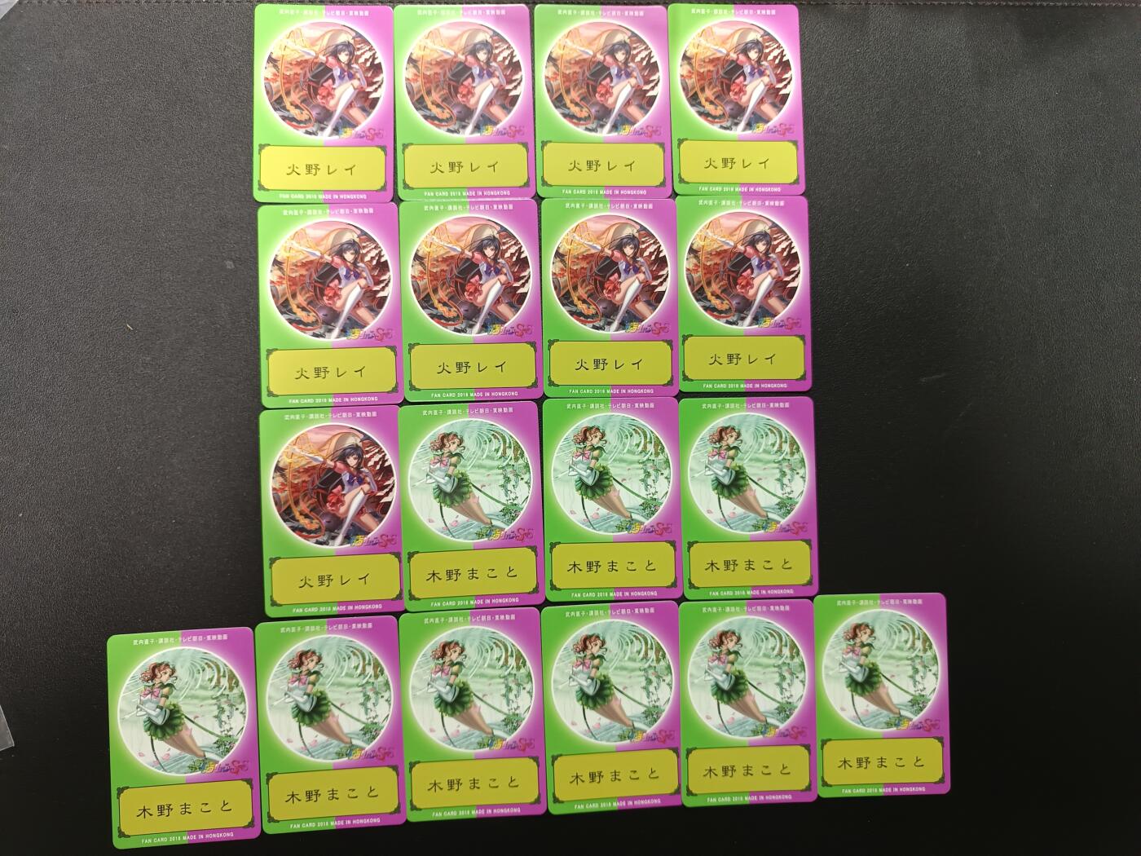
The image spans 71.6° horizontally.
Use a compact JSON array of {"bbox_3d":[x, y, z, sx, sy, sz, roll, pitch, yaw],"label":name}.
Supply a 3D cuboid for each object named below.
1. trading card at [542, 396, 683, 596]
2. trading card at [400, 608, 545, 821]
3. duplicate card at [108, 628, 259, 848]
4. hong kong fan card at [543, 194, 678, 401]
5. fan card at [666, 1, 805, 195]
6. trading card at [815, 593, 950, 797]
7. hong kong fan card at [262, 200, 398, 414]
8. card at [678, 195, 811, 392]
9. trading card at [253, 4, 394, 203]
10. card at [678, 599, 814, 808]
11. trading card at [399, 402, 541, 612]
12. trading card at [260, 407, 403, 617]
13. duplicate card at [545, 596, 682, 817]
[{"bbox_3d":[0.019,0.031,0.346,0.060,0.001,0.088,-1,88,-3],"label":"trading card"},{"bbox_3d":[-0.041,0.123,0.339,0.060,0.001,0.088,-2,88,-3],"label":"trading card"},{"bbox_3d":[-0.161,0.129,0.330,0.060,0.001,0.087,-3,88,-3],"label":"duplicate card"},{"bbox_3d":[0.018,-0.057,0.348,0.060,0.001,0.087,-1,88,-3],"label":"hong kong fan card"},{"bbox_3d":[0.075,-0.148,0.357,0.060,0.001,0.088,-1,88,-3],"label":"fan card"},{"bbox_3d":[0.137,0.117,0.348,0.060,0.001,0.087,0,88,-3],"label":"trading card"},{"bbox_3d":[-0.103,-0.053,0.340,0.060,0.001,0.087,-2,88,-3],"label":"hong kong fan card"},{"bbox_3d":[0.077,-0.060,0.351,0.060,0.001,0.087,-1,88,-3],"label":"card"},{"bbox_3d":[-0.108,-0.142,0.347,0.060,0.001,0.088,0,88,-3],"label":"trading card"},{"bbox_3d":[0.078,0.120,0.346,0.060,0.001,0.088,0,88,-3],"label":"card"},{"bbox_3d":[-0.042,0.033,0.341,0.060,0.001,0.087,-2,88,-3],"label":"trading card"},{"bbox_3d":[-0.102,0.035,0.340,0.060,0.001,0.088,-2,88,-3],"label":"trading card"},{"bbox_3d":[0.019,0.121,0.343,0.060,0.001,0.088,-2,88,-3],"label":"duplicate card"}]

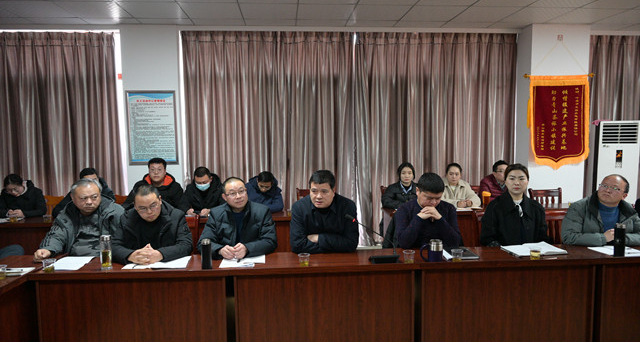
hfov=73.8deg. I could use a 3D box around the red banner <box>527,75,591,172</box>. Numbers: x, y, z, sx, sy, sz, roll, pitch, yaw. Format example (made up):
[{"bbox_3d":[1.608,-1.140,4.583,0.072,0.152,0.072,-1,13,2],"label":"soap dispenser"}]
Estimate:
[{"bbox_3d":[2.938,-0.590,5.282,0.820,1.160,0.050,-1,5,-4],"label":"red banner"}]

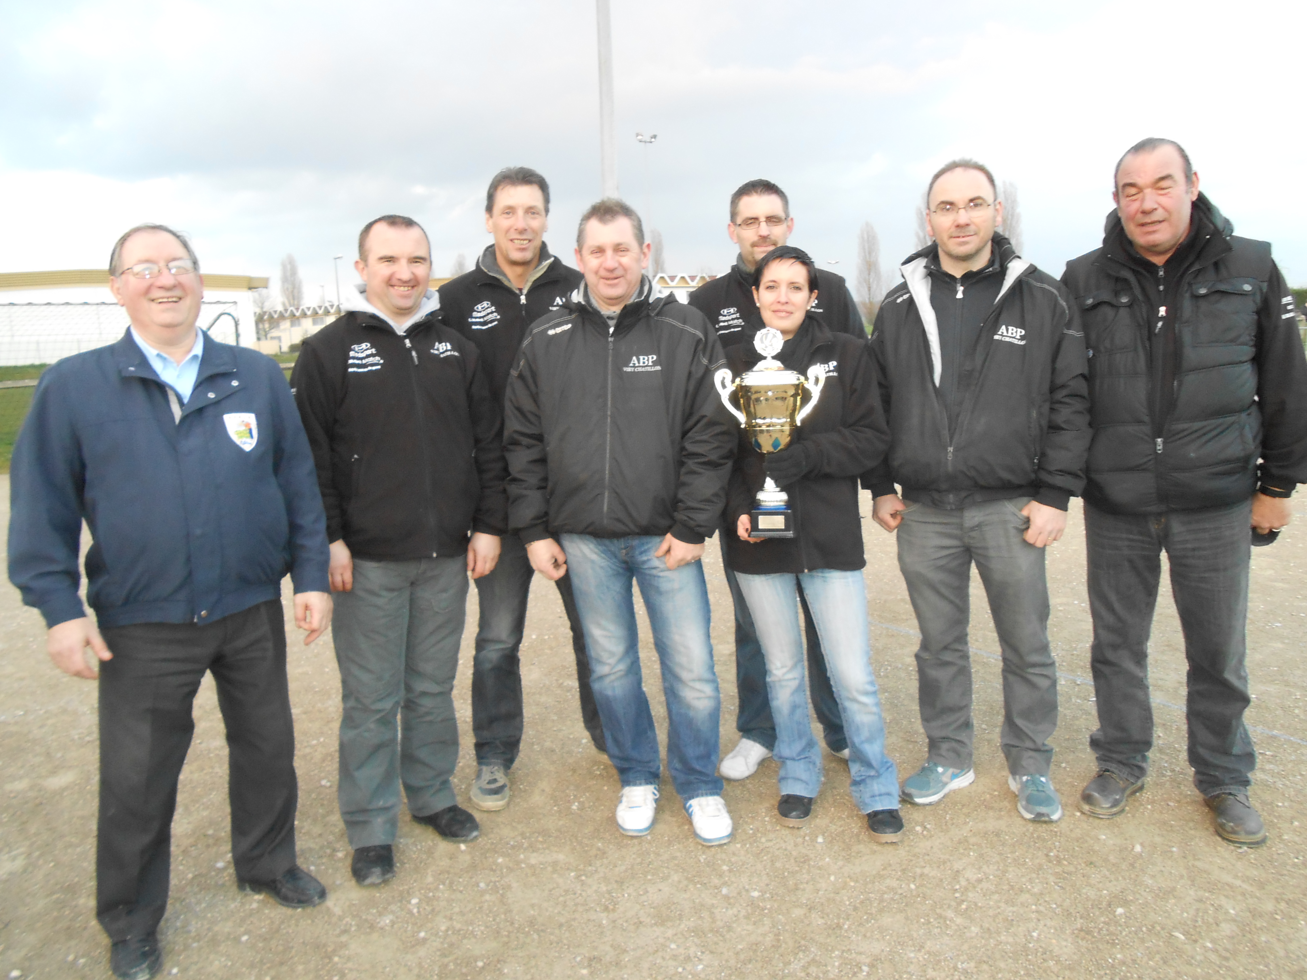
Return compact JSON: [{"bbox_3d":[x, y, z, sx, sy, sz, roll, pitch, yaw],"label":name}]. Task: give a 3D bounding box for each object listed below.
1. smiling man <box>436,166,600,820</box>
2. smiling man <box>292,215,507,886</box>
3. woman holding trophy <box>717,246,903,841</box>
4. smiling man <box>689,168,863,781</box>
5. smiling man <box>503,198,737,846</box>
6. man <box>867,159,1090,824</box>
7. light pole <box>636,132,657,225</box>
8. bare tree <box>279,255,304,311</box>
[{"bbox_3d":[-0.376,0.005,2.948,0.580,1.861,0.380,-4,10,-10],"label":"smiling man"},{"bbox_3d":[-0.682,0.143,2.660,0.560,1.708,0.400,-6,11,-22],"label":"smiling man"},{"bbox_3d":[0.438,0.148,2.712,0.520,1.601,0.420,-1,10,5],"label":"woman holding trophy"},{"bbox_3d":[0.404,-0.017,3.044,0.570,1.815,0.380,1,10,18],"label":"smiling man"},{"bbox_3d":[-0.090,0.094,2.732,0.620,1.738,0.380,-2,10,0],"label":"smiling man"},{"bbox_3d":[0.927,0.005,2.806,0.600,1.815,0.380,2,11,25],"label":"man"},{"bbox_3d":[-0.234,-17.444,68.020,1.500,13.982,0.600,-2,10,0],"label":"light pole"},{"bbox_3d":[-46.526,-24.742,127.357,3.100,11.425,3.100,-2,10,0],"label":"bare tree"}]

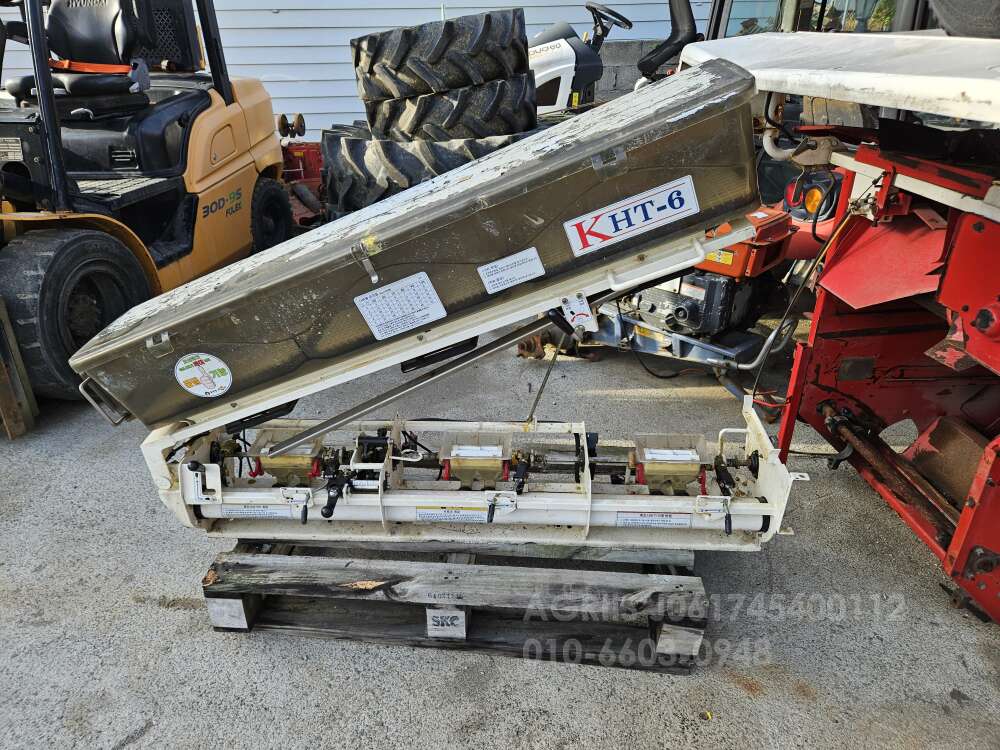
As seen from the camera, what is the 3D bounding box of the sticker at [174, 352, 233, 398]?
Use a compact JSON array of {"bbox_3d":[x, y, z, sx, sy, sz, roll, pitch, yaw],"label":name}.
[{"bbox_3d":[-0.779,0.001,1.745,0.145,0.145,0.003,-18,34,11],"label":"sticker"}]

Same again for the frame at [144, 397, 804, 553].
[{"bbox_3d":[-0.065,0.259,2.044,1.903,0.232,0.503,1,28,1],"label":"frame"}]

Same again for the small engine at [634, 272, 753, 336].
[{"bbox_3d":[0.848,-0.328,2.927,0.360,0.360,0.400,-22,35,-36],"label":"small engine"}]

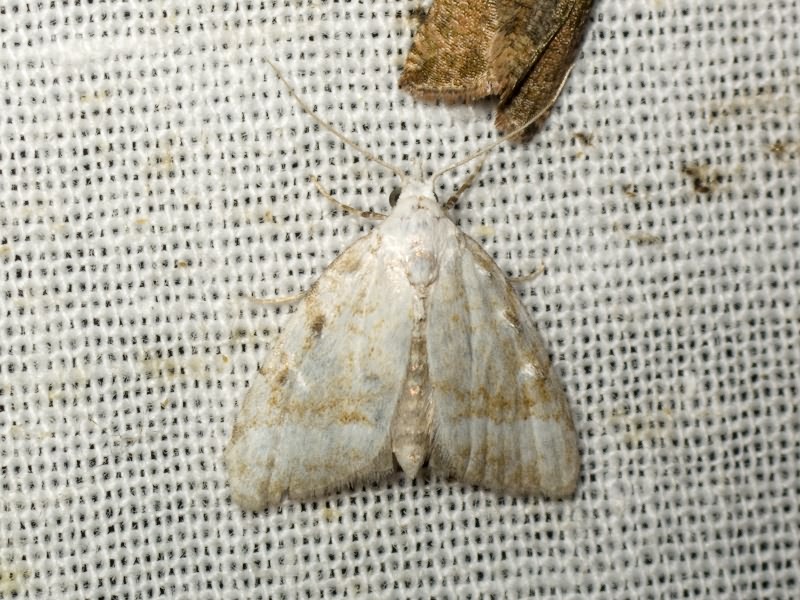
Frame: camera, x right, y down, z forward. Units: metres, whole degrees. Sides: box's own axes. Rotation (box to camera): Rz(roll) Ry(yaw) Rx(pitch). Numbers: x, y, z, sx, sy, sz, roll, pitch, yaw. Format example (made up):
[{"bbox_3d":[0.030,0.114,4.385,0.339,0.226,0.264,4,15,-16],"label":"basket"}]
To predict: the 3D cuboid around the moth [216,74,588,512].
[{"bbox_3d":[0.000,0.000,0.090,0.010,0.013,0.003,0,0,-7],"label":"moth"}]

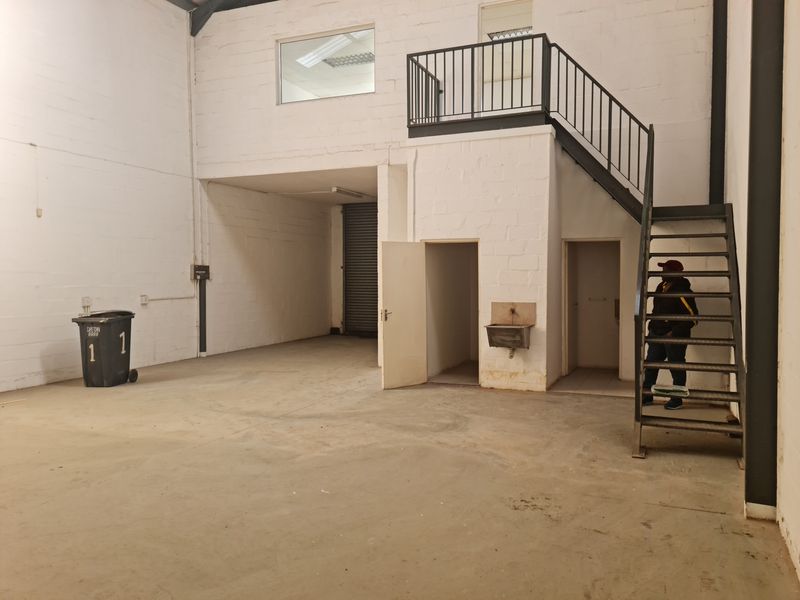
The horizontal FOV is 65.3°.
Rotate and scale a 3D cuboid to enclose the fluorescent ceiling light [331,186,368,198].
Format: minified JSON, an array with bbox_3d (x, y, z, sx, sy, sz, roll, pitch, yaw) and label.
[{"bbox_3d":[-1.085,-2.288,13.423,0.110,0.092,1.320,1,3,24],"label":"fluorescent ceiling light"}]

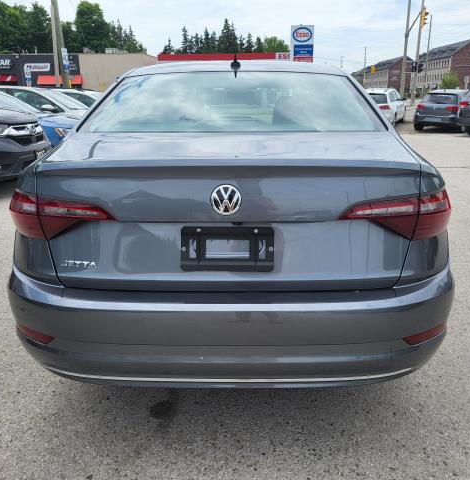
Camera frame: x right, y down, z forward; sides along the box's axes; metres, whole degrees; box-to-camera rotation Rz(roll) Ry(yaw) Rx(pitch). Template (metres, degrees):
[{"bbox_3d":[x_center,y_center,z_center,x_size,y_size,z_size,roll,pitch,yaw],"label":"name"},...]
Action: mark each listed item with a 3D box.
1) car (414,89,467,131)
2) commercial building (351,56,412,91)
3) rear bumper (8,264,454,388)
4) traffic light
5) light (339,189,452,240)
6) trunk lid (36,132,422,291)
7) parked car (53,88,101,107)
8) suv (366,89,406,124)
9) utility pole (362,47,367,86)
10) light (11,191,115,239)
[{"bbox_3d":[8.478,-4.921,18.350,1.800,1.475,4.300,14,22,40],"label":"car"},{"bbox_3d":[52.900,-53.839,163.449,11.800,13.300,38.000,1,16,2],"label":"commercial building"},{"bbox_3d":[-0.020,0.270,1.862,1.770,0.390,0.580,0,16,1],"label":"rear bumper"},{"bbox_3d":[11.294,-13.174,28.500,0.400,1.000,0.450,1,17,2],"label":"traffic light"},{"bbox_3d":[0.590,-0.093,1.762,0.480,0.155,0.300,0,17,1],"label":"light"},{"bbox_3d":[-0.020,-0.128,1.740,1.290,0.480,0.540,0,16,1],"label":"trunk lid"},{"bbox_3d":[-4.500,-3.676,14.137,4.500,1.470,1.800,2,17,7],"label":"parked car"},{"bbox_3d":[6.400,-5.903,21.404,1.850,1.640,4.600,7,18,23],"label":"suv"},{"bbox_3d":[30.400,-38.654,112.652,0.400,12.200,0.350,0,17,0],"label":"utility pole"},{"bbox_3d":[-0.645,-0.093,1.762,0.480,0.155,0.300,0,17,1],"label":"light"}]

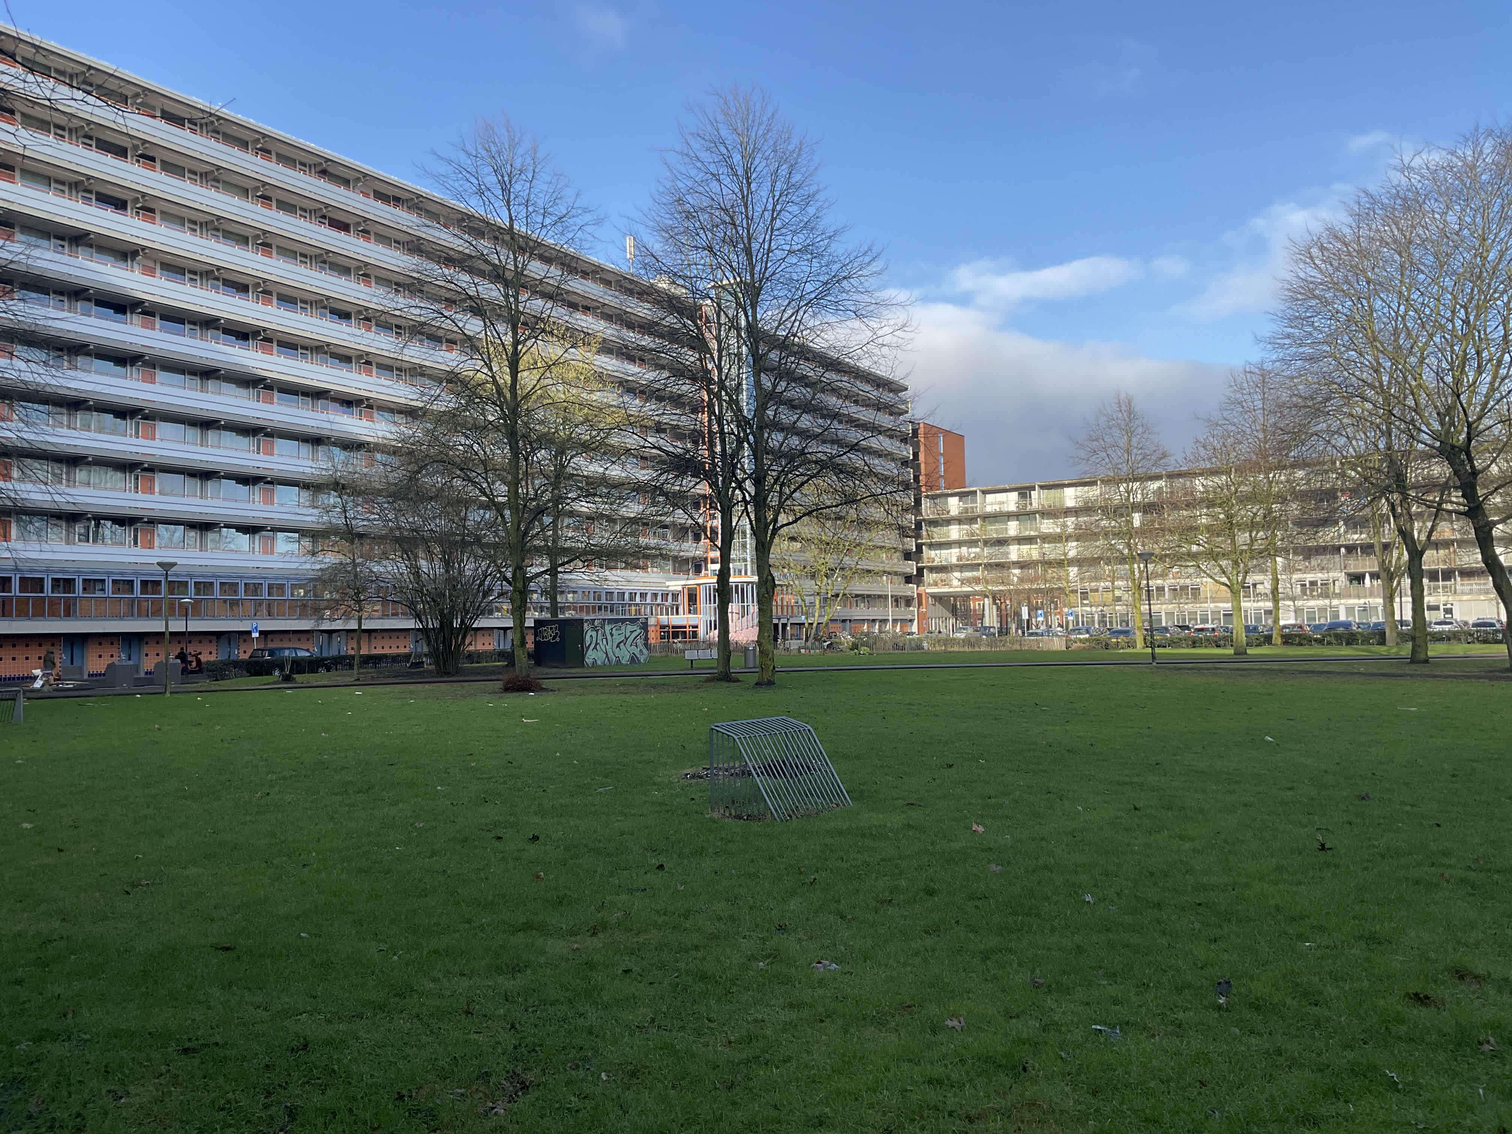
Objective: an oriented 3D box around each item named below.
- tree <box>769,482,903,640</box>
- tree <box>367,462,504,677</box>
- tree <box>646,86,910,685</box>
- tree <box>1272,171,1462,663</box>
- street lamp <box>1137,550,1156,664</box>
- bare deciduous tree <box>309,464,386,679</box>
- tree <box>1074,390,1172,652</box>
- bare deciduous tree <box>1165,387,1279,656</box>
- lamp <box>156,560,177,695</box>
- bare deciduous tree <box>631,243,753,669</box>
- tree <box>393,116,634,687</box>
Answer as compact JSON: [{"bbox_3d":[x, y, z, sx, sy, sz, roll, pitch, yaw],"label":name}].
[{"bbox_3d":[5.978,-0.150,90.287,9.295,12.150,9.016,-1,-3,4],"label":"tree"},{"bbox_3d":[-12.284,0.074,48.694,5.230,8.230,5.073,0,-3,-14],"label":"tree"},{"bbox_3d":[0.616,-5.197,35.702,7.227,17.000,7.010,-1,-3,1],"label":"tree"},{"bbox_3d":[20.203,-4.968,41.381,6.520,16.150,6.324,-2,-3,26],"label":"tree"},{"bbox_3d":[13.663,1.429,44.294,0.639,3.990,0.639,-2,-3,17],"label":"street lamp"},{"bbox_3d":[-14.613,0.152,45.684,2.952,7.810,2.864,0,-3,-18],"label":"bare deciduous tree"},{"bbox_3d":[19.881,-2.554,68.329,5.407,13.940,5.245,-2,-3,16],"label":"tree"},{"bbox_3d":[20.168,-1.926,54.269,5.133,11.370,4.979,-2,-3,20],"label":"bare deciduous tree"},{"bbox_3d":[-17.448,1.794,37.495,0.628,4.020,0.628,0,-3,-25],"label":"lamp"},{"bbox_3d":[-1.830,-3.028,38.105,3.938,12.910,3.820,-1,-3,-3],"label":"bare deciduous tree"},{"bbox_3d":[-7.440,-5.204,38.916,7.213,17.610,6.997,0,-3,-11],"label":"tree"}]

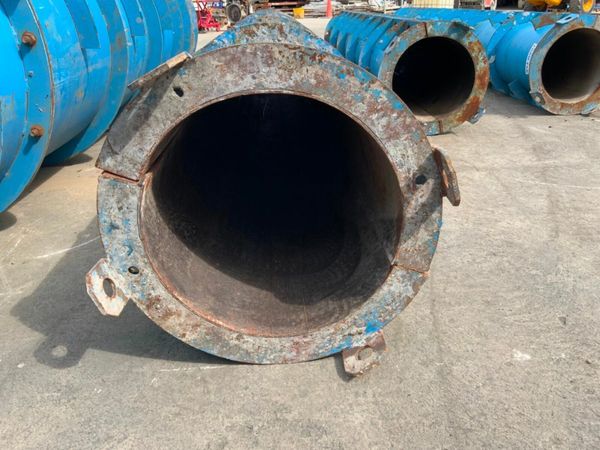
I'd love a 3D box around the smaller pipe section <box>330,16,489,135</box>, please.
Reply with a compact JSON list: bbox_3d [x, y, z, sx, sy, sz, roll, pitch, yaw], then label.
[{"bbox_3d":[0.971,-2.230,6.430,0.878,0.878,5.429,0,24,-2],"label":"smaller pipe section"}]

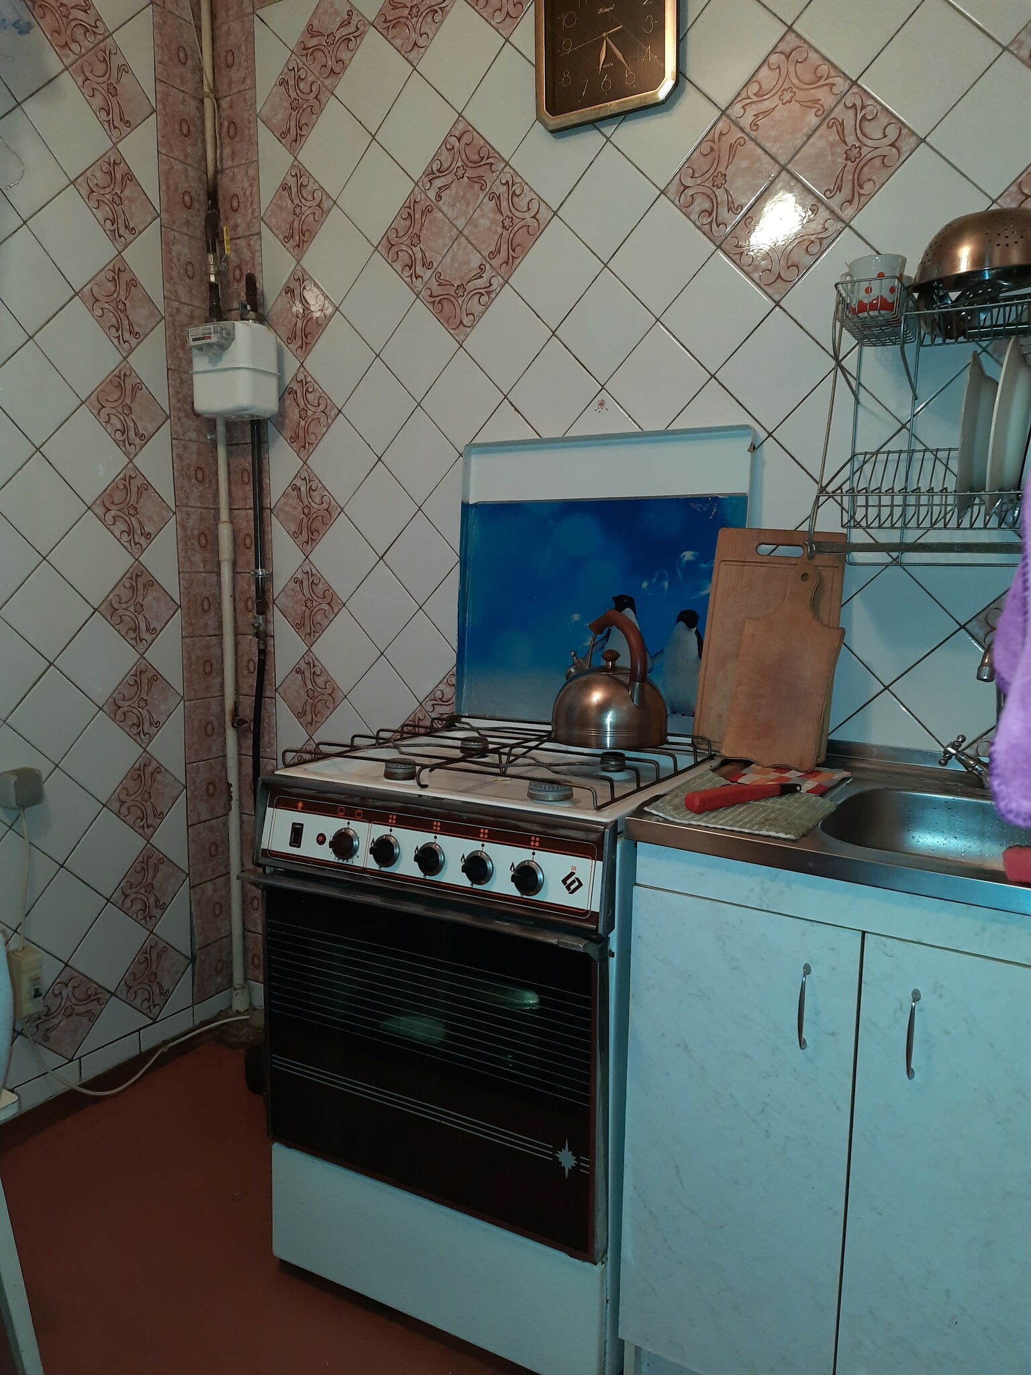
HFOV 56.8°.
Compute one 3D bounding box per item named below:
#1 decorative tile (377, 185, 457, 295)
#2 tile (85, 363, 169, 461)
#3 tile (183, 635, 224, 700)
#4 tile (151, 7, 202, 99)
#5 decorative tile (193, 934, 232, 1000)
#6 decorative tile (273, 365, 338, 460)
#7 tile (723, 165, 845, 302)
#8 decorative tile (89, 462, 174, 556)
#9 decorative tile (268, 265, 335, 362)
[{"bbox_3d":[-0.198,-0.916,1.961,0.150,0.150,0.012,-46,-17,27],"label":"decorative tile"},{"bbox_3d":[-0.843,-0.602,2.070,0.010,0.150,0.150,5,54,30],"label":"tile"},{"bbox_3d":[-0.750,-0.050,2.310,0.012,0.150,0.148,5,9,30],"label":"tile"},{"bbox_3d":[-0.740,-1.405,2.120,0.012,0.150,0.148,5,9,30],"label":"tile"},{"bbox_3d":[-0.756,0.709,2.417,0.012,0.141,0.148,5,9,30],"label":"decorative tile"},{"bbox_3d":[-0.479,-0.621,2.168,0.150,0.150,0.010,-47,-17,27],"label":"decorative tile"},{"bbox_3d":[0.447,-0.756,1.601,0.150,0.150,0.012,-46,-17,27],"label":"tile"},{"bbox_3d":[-0.841,-0.388,2.099,0.010,0.150,0.150,5,53,31],"label":"decorative tile"},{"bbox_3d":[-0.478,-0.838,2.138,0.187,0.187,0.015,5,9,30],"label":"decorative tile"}]

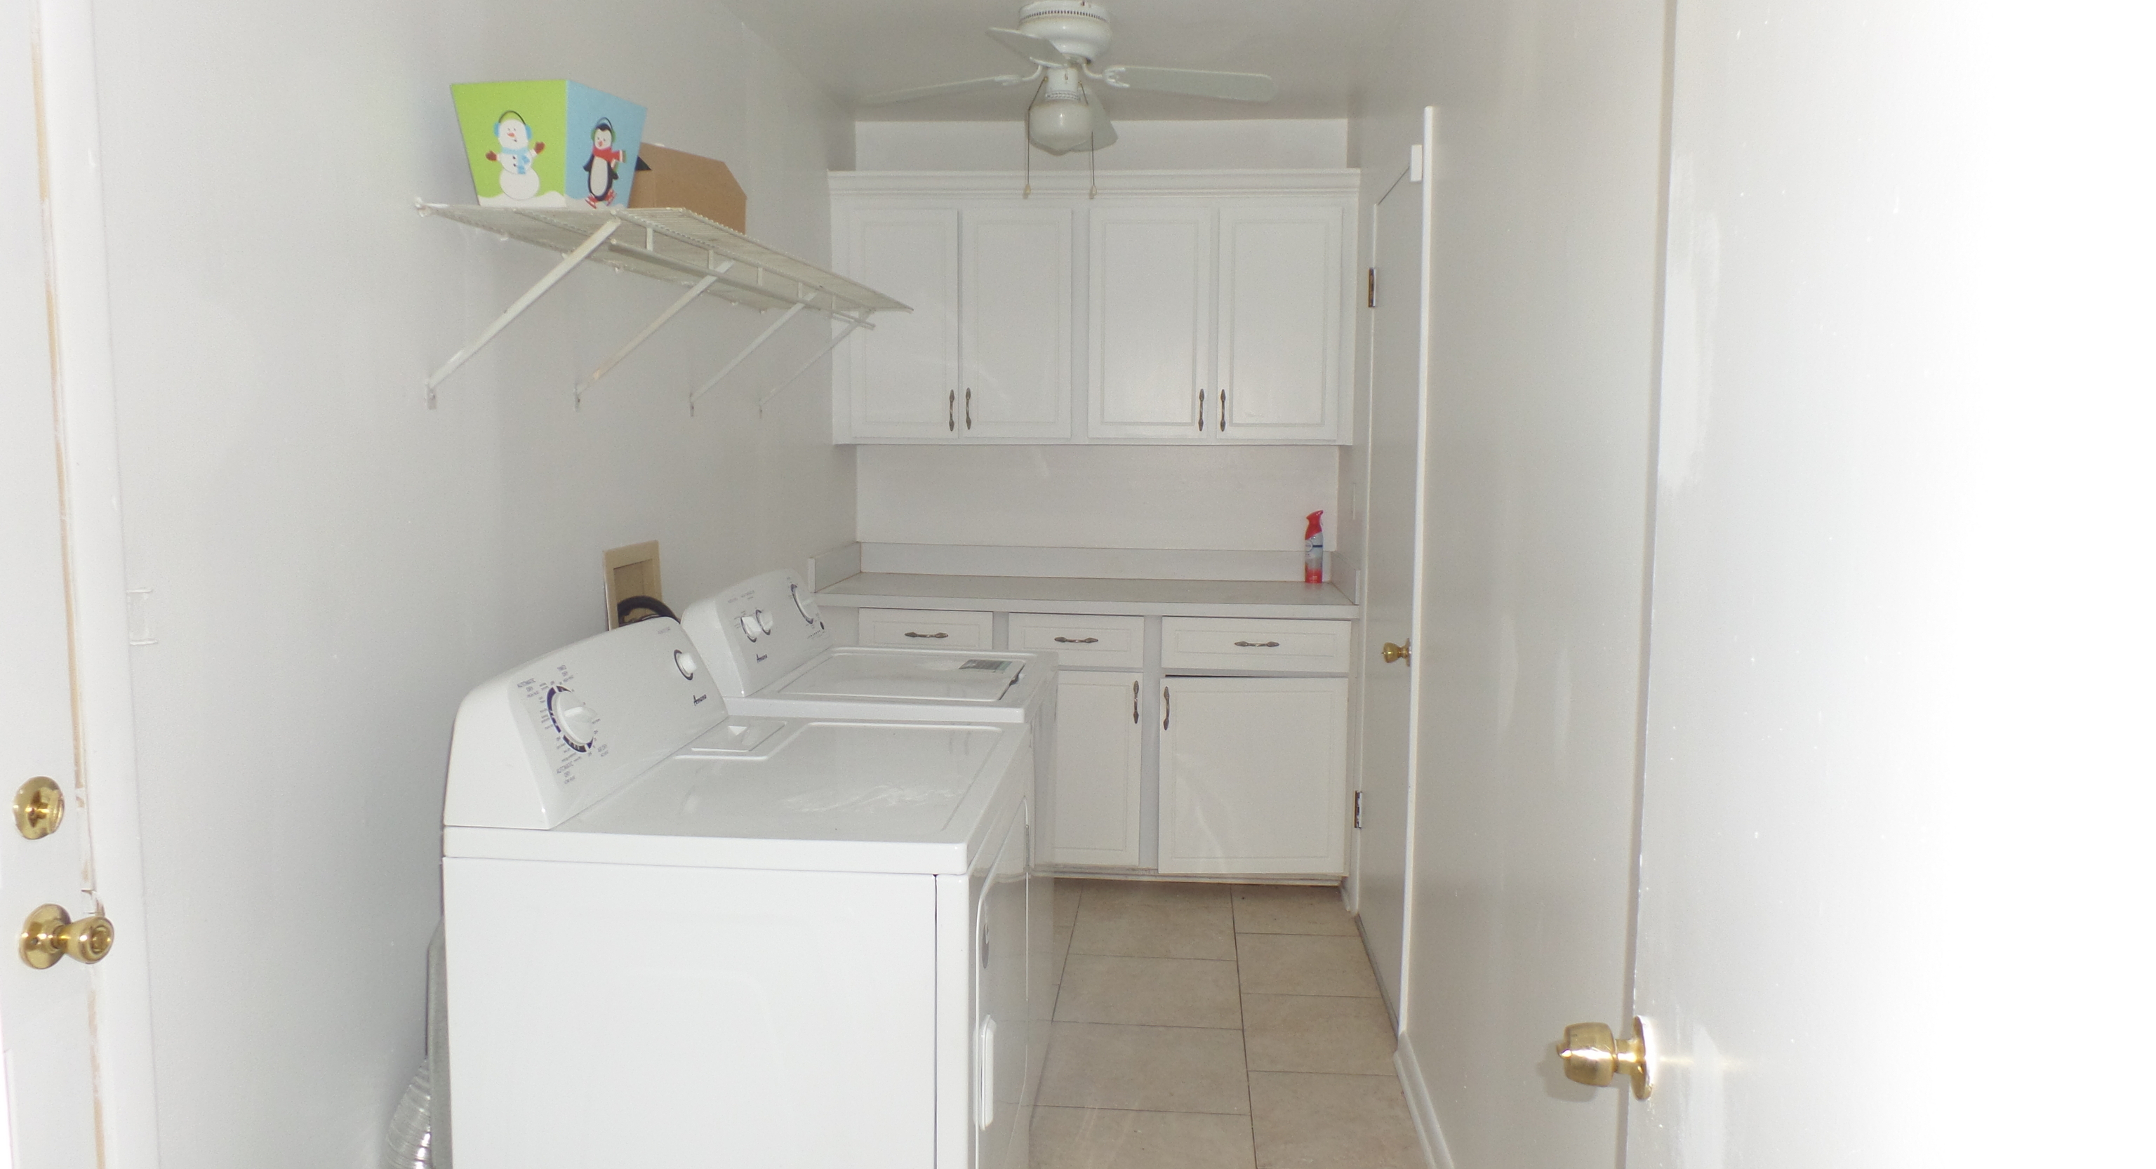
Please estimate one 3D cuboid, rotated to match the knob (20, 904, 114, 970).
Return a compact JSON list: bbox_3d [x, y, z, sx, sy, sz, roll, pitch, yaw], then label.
[{"bbox_3d":[-1.031,0.363,1.469,0.060,0.065,0.065,1,6,4],"label":"knob"}]

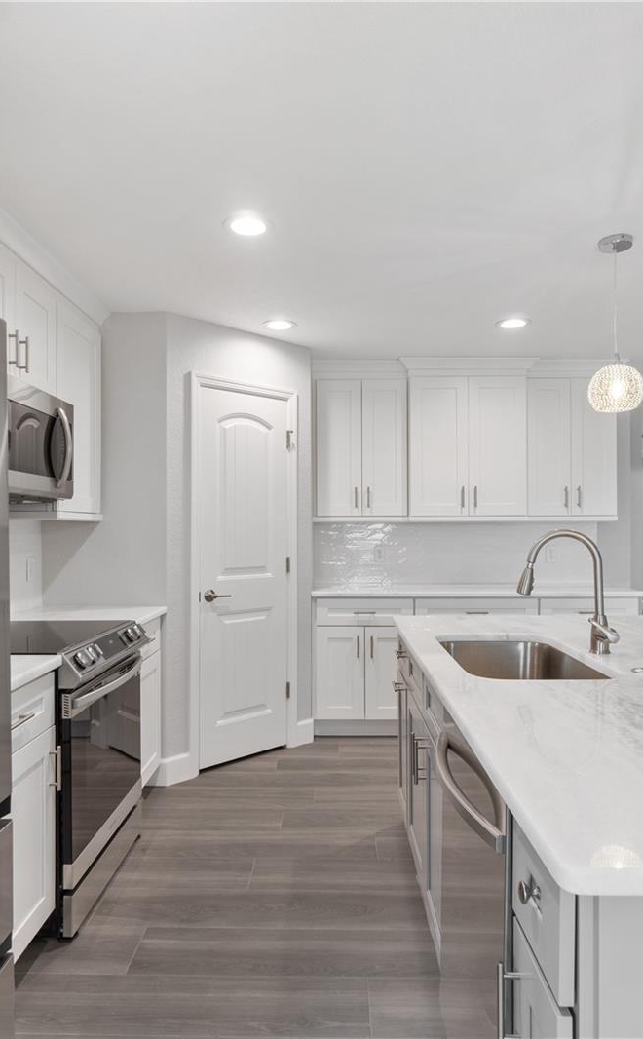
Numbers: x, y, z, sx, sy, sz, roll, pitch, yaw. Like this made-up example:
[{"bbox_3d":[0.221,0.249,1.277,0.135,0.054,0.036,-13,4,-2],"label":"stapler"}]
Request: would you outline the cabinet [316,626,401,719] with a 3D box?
[{"bbox_3d":[0.283,0.946,4.282,0.620,0.610,0.600,0,-1,1],"label":"cabinet"}]

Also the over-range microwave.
[{"bbox_3d":[-1.244,-0.293,2.478,0.375,0.425,0.750,0,-1,1],"label":"over-range microwave"}]

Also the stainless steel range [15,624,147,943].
[{"bbox_3d":[-1.091,0.892,2.457,0.665,0.925,0.750,0,-1,1],"label":"stainless steel range"}]

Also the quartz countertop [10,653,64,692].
[{"bbox_3d":[-1.126,0.446,1.774,0.637,0.032,0.610,0,-1,1],"label":"quartz countertop"}]

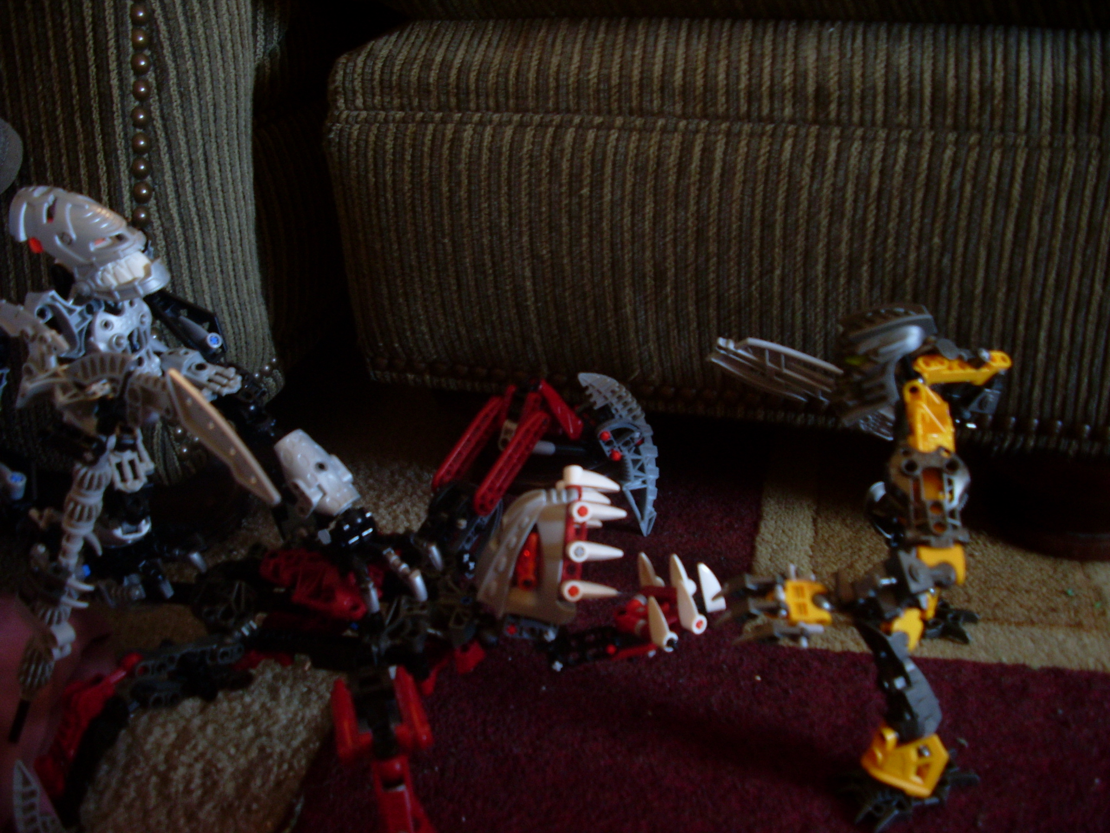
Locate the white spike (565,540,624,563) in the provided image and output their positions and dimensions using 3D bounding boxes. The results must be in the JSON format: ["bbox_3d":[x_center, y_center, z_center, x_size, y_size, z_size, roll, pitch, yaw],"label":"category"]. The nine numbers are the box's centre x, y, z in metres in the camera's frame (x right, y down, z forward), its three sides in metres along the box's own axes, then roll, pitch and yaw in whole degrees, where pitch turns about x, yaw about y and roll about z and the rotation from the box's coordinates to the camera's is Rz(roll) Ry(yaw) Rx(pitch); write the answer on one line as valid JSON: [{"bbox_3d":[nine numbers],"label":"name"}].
[{"bbox_3d":[0.017,0.055,0.489,0.023,0.008,0.008,5,-2,-9],"label":"white spike"}]

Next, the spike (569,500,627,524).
[{"bbox_3d":[0.018,0.038,0.486,0.023,0.008,0.008,4,-2,-9],"label":"spike"}]

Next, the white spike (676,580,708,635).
[{"bbox_3d":[0.053,0.075,0.483,0.008,0.023,0.008,-33,36,-31],"label":"white spike"}]

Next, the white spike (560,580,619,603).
[{"bbox_3d":[0.015,0.071,0.492,0.023,0.008,0.008,5,-2,-7],"label":"white spike"}]

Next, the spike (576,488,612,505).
[{"bbox_3d":[0.011,0.033,0.503,0.023,0.008,0.008,7,21,0],"label":"spike"}]

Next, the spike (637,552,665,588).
[{"bbox_3d":[0.039,0.066,0.508,0.008,0.023,0.008,6,28,34],"label":"spike"}]

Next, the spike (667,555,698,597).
[{"bbox_3d":[0.052,0.066,0.502,0.008,0.023,0.008,5,26,35],"label":"spike"}]

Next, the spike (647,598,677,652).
[{"bbox_3d":[0.041,0.081,0.477,0.008,0.023,0.008,-31,33,-31],"label":"spike"}]

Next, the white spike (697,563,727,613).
[{"bbox_3d":[0.063,0.068,0.490,0.008,0.023,0.008,-16,25,-9],"label":"white spike"}]

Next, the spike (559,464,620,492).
[{"bbox_3d":[0.015,0.025,0.487,0.023,0.008,0.008,8,4,-4],"label":"spike"}]

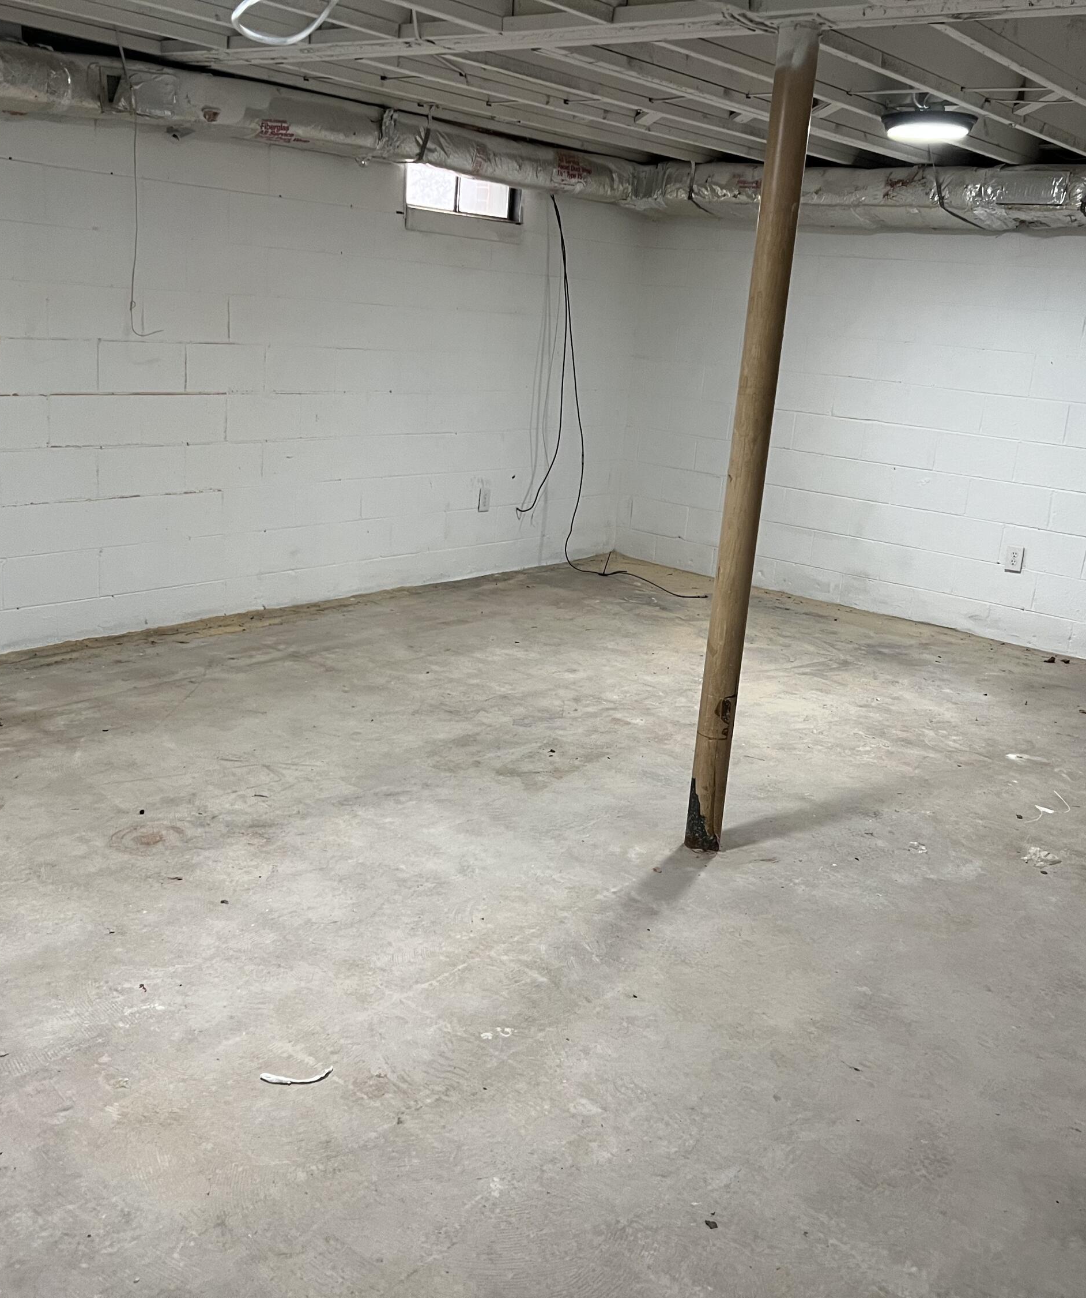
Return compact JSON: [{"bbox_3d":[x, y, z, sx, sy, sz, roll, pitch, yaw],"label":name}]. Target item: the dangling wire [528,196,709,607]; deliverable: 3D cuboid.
[{"bbox_3d":[0.453,-1.319,6.853,0.980,1.990,0.700,16,19,37],"label":"dangling wire"}]

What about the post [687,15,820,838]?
[{"bbox_3d":[0.540,-0.472,3.421,0.100,2.150,0.100,16,19,37],"label":"post"}]

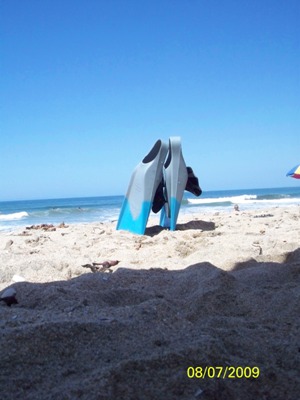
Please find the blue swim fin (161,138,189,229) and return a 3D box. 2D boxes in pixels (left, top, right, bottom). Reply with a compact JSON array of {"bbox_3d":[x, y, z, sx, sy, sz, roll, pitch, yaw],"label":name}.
[{"bbox_3d":[0.101,-0.063,1.850,0.098,0.410,0.200,1,0,-16],"label":"blue swim fin"}]

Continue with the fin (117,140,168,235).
[{"bbox_3d":[-0.025,-0.044,1.810,0.100,0.410,0.200,23,-14,-32],"label":"fin"}]

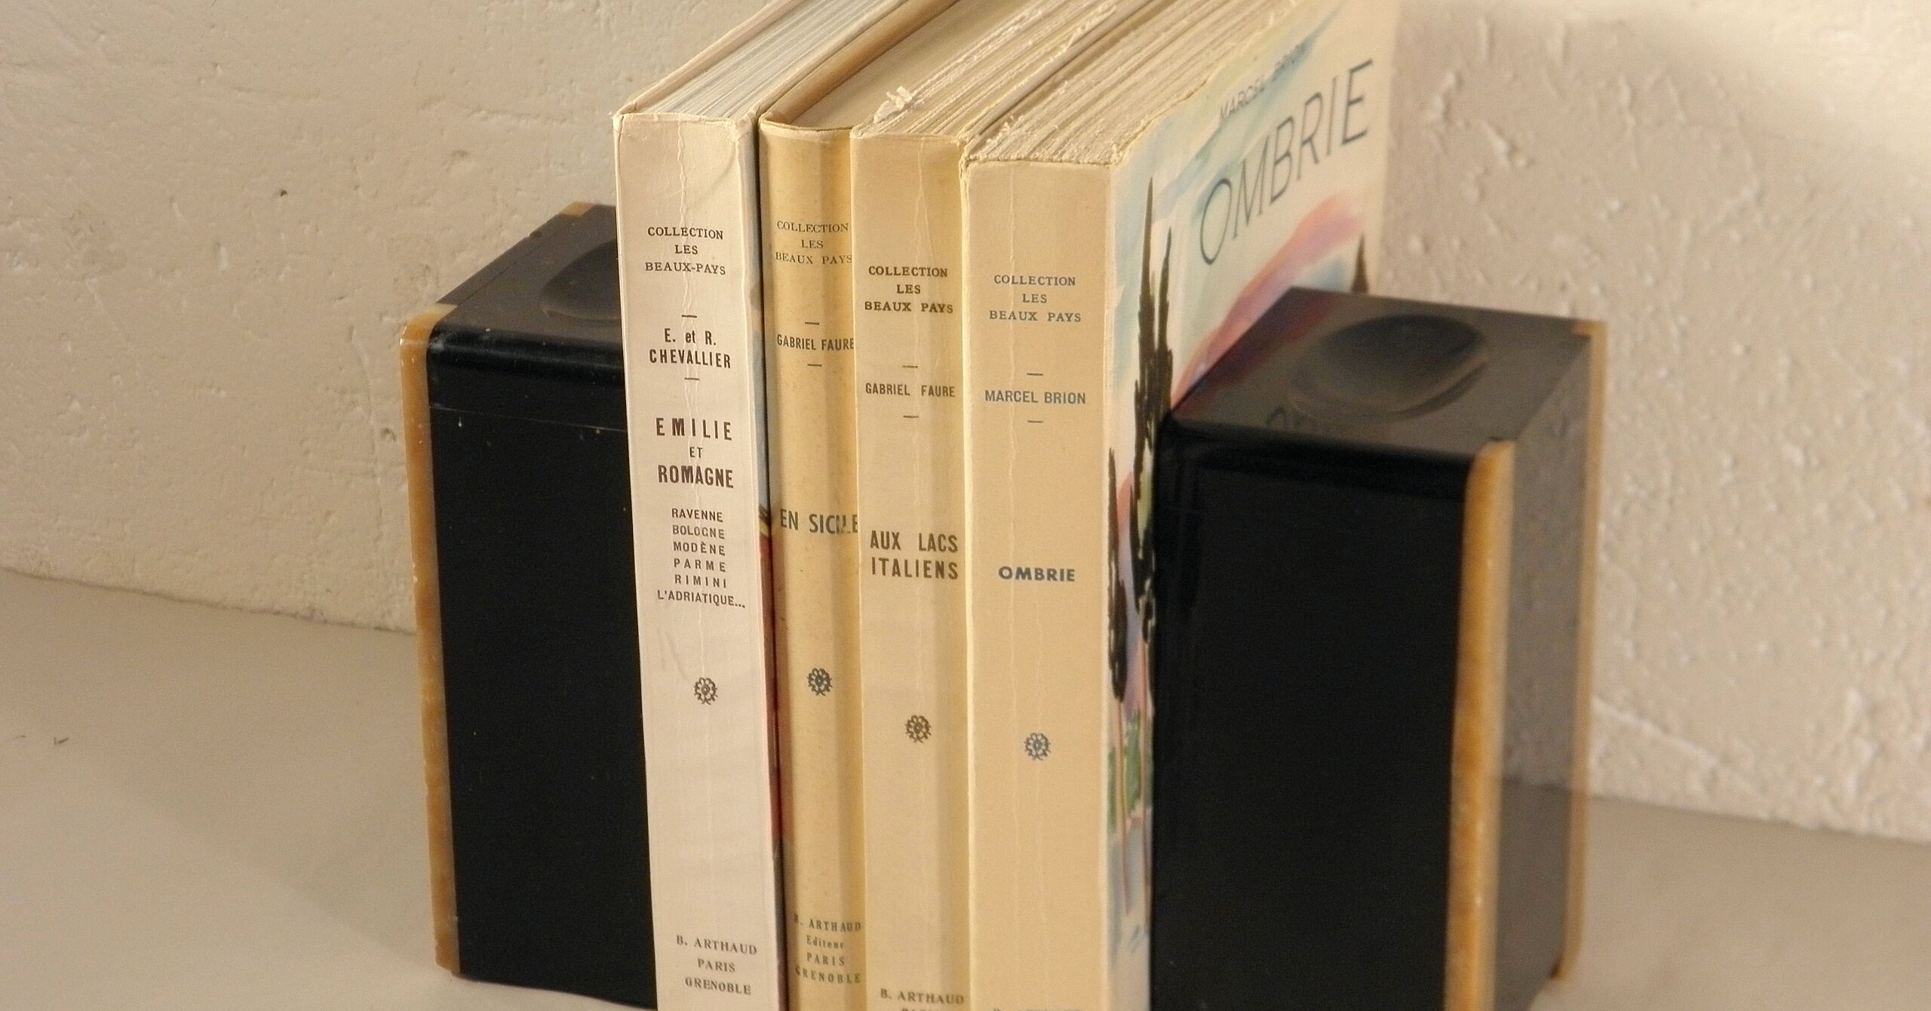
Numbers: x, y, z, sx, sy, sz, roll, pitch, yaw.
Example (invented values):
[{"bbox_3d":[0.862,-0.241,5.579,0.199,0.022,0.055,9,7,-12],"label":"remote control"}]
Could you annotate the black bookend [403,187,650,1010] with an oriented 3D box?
[{"bbox_3d":[-0.070,0.022,0.987,0.068,0.150,0.087,8,24,19],"label":"black bookend"}]

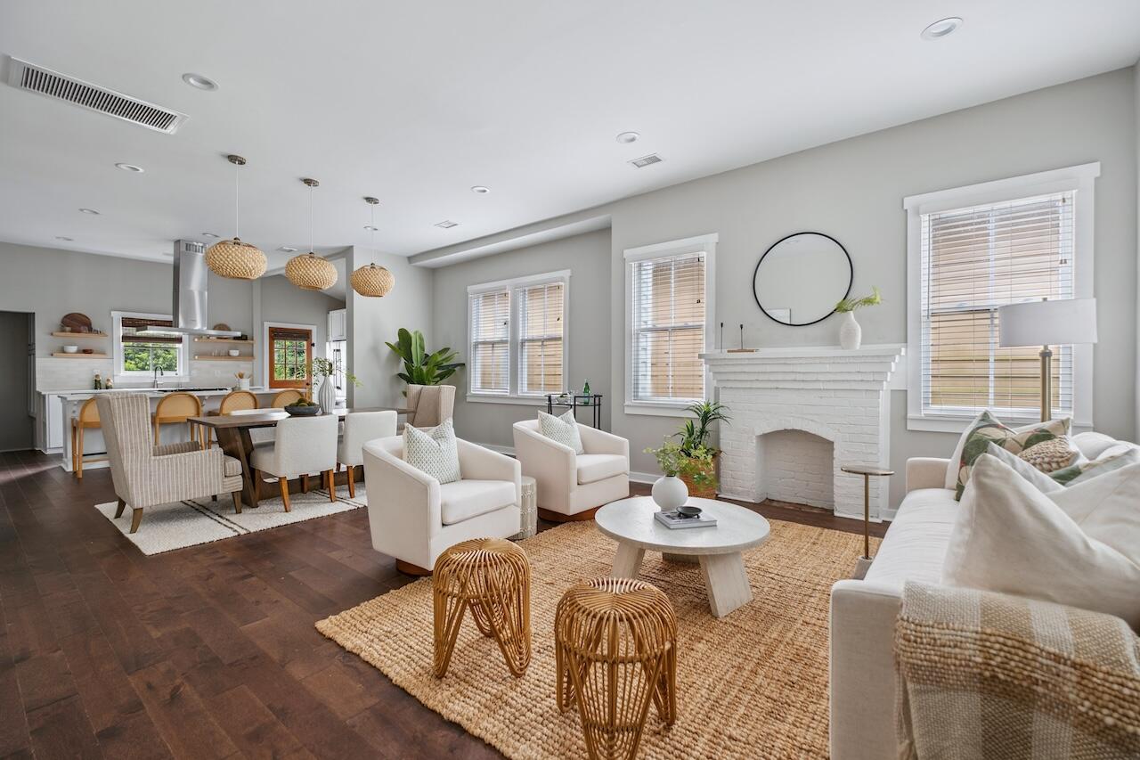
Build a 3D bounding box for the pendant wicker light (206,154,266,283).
[{"bbox_3d":[-2.978,-1.443,4.258,0.457,1.062,0.457,0,1,38],"label":"pendant wicker light"}]

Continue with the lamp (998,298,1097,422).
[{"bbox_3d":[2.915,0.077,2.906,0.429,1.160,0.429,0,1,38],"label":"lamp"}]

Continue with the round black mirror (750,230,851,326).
[{"bbox_3d":[1.993,-0.865,4.105,0.793,0.793,0.030,0,1,38],"label":"round black mirror"}]

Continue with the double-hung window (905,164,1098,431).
[{"bbox_3d":[3.028,-0.516,3.402,1.036,1.812,0.100,0,1,38],"label":"double-hung window"}]

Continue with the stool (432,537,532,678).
[{"bbox_3d":[-0.348,0.899,1.897,0.385,0.458,0.385,0,1,0],"label":"stool"}]

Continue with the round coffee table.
[{"bbox_3d":[0.601,0.935,2.603,0.920,0.385,0.920,0,1,0],"label":"round coffee table"}]

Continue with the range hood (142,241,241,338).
[{"bbox_3d":[-5.579,-1.328,6.977,0.660,1.344,1.085,0,1,38],"label":"range hood"}]

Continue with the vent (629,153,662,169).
[{"bbox_3d":[0.692,-1.968,4.299,0.290,0.020,0.190,0,1,38],"label":"vent"}]

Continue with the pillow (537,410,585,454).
[{"bbox_3d":[-0.086,0.473,4.273,0.430,0.420,0.160,-1,-15,-46],"label":"pillow"}]

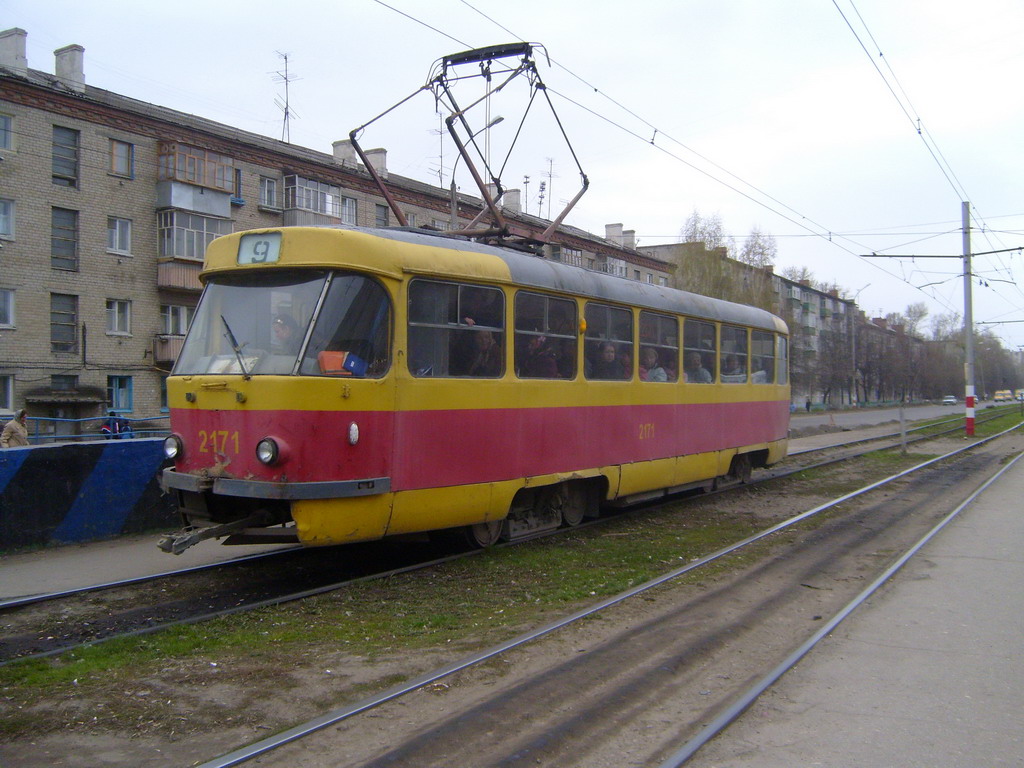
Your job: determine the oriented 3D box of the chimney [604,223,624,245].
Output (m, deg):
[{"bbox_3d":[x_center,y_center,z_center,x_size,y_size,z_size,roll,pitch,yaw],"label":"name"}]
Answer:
[{"bbox_3d":[7.559,-10.810,76.188,1.250,1.877,0.500,0,-1,31],"label":"chimney"}]

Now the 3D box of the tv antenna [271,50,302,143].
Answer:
[{"bbox_3d":[-11.588,-14.715,53.036,1.200,4.685,1.300,0,0,17],"label":"tv antenna"}]

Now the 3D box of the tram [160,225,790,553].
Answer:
[{"bbox_3d":[1.049,0.145,14.278,2.500,3.120,14.200,0,-1,31],"label":"tram"}]

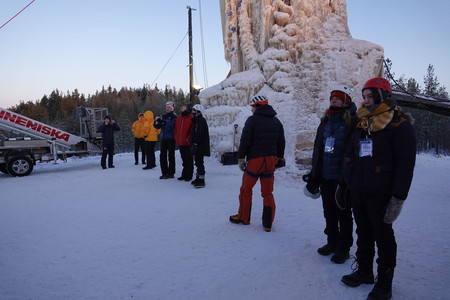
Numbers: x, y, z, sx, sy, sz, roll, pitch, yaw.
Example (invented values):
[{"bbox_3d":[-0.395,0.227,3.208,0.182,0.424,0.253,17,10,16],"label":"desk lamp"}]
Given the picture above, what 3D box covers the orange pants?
[{"bbox_3d":[0.456,0.574,4.170,0.420,1.020,0.420,-3,6,-25],"label":"orange pants"}]

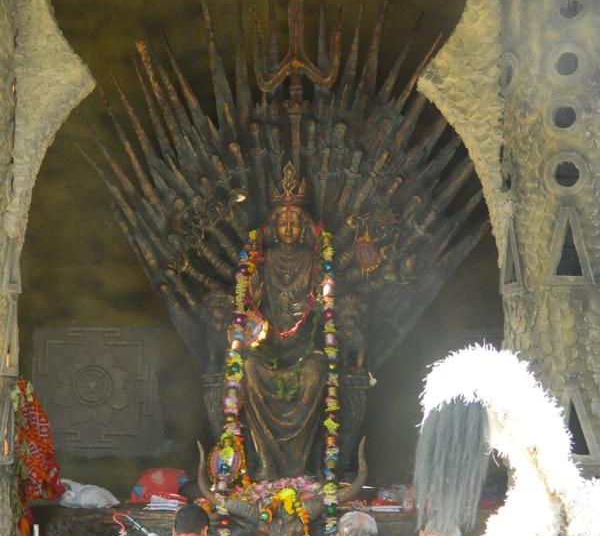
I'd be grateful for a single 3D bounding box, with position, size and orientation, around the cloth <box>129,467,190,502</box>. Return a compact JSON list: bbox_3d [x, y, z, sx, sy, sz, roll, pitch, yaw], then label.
[{"bbox_3d":[-0.713,1.099,9.850,0.300,0.185,0.240,0,-3,0],"label":"cloth"}]

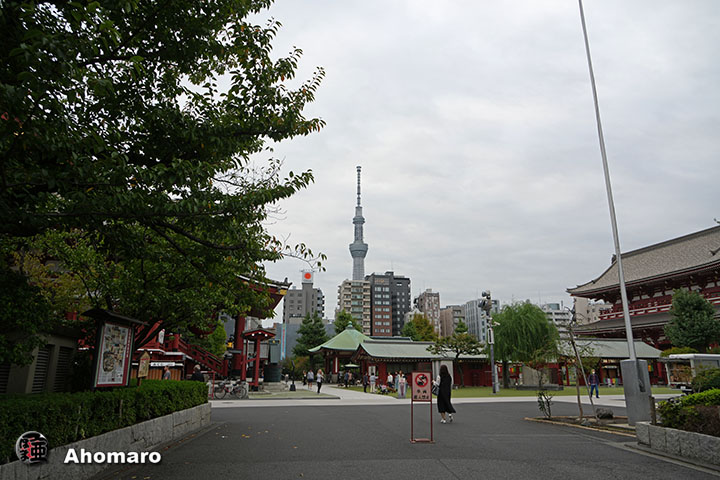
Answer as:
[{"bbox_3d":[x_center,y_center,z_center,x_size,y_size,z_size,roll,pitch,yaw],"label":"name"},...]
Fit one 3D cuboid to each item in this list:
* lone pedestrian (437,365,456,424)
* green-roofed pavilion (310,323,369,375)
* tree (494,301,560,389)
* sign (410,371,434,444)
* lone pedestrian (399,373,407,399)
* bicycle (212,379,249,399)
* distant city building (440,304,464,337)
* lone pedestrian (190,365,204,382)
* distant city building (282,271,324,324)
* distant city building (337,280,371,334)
[{"bbox_3d":[2.570,4.656,14.484,0.550,1.650,0.480,5,-16,-17],"label":"lone pedestrian"},{"bbox_3d":[-1.096,13.767,58.445,8.600,7.400,8.600,4,-16,-14],"label":"green-roofed pavilion"},{"bbox_3d":[15.000,9.798,45.012,6.300,7.900,6.000,0,-15,0],"label":"tree"},{"bbox_3d":[1.390,3.688,10.654,0.500,1.490,0.360,-1,-15,2],"label":"sign"},{"bbox_3d":[2.480,8.443,28.066,0.480,1.540,0.360,0,-15,0],"label":"lone pedestrian"},{"bbox_3d":[-7.019,8.138,26.178,1.770,1.060,0.550,4,-16,-14],"label":"bicycle"},{"bbox_3d":[42.000,45.215,215.728,9.000,30.000,13.000,5,-16,-16],"label":"distant city building"},{"bbox_3d":[-5.681,5.238,16.812,0.480,1.660,0.330,-3,-16,10],"label":"lone pedestrian"},{"bbox_3d":[-26.800,39.666,227.621,18.000,47.000,15.000,4,-16,-14],"label":"distant city building"},{"bbox_3d":[-2.232,39.254,214.286,12.500,41.300,12.000,5,-16,-16],"label":"distant city building"}]

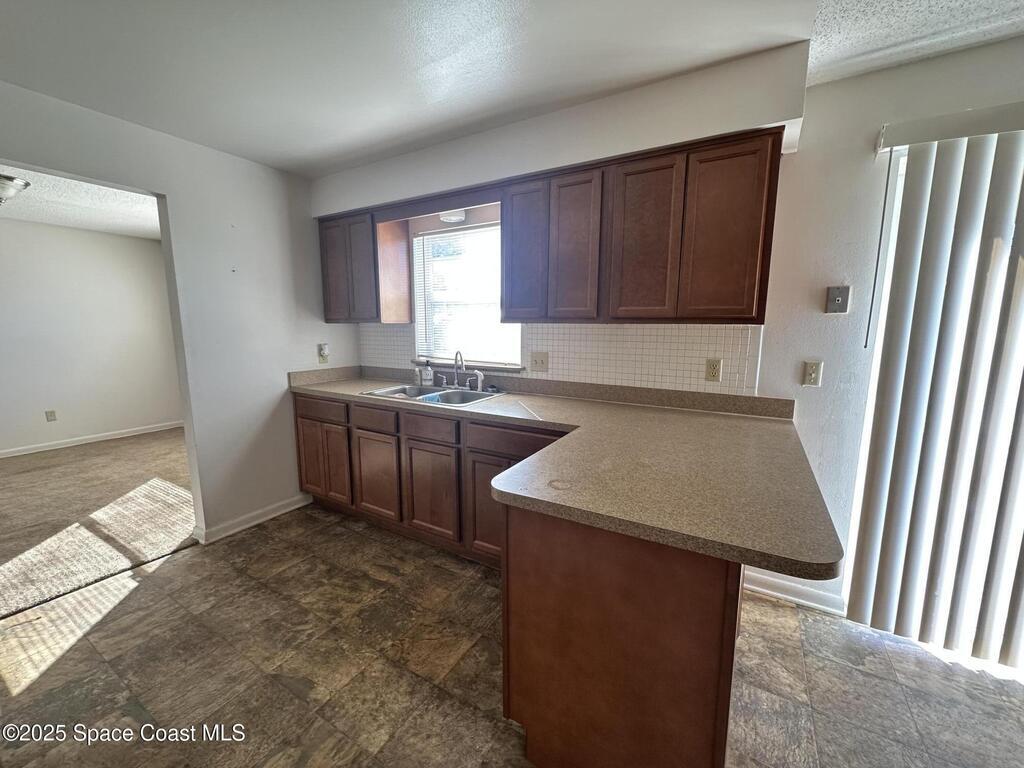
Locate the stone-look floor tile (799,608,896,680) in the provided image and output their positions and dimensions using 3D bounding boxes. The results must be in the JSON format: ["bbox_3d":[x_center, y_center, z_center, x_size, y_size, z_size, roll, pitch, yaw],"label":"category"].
[{"bbox_3d":[1.429,1.125,1.795,0.305,0.008,0.305,5,9,30],"label":"stone-look floor tile"}]

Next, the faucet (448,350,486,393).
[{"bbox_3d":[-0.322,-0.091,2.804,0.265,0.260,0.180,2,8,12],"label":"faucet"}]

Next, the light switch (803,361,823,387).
[{"bbox_3d":[1.388,-0.044,1.912,0.072,0.116,0.010,5,9,30],"label":"light switch"}]

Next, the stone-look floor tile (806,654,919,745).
[{"bbox_3d":[1.283,1.160,1.550,0.300,0.008,0.300,5,9,30],"label":"stone-look floor tile"}]

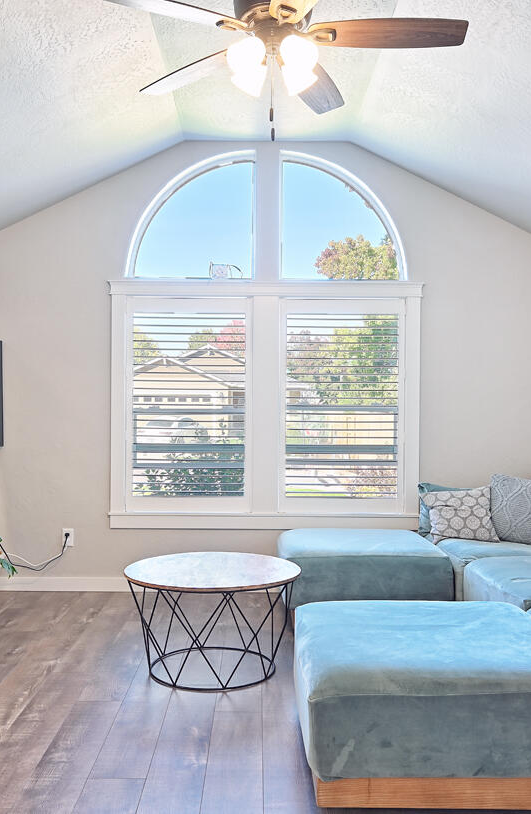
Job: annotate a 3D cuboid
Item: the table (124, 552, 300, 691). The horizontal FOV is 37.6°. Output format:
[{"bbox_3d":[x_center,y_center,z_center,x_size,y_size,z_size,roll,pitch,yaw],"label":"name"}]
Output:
[{"bbox_3d":[-0.251,1.020,3.776,0.848,0.479,0.848,0,0,0],"label":"table"}]

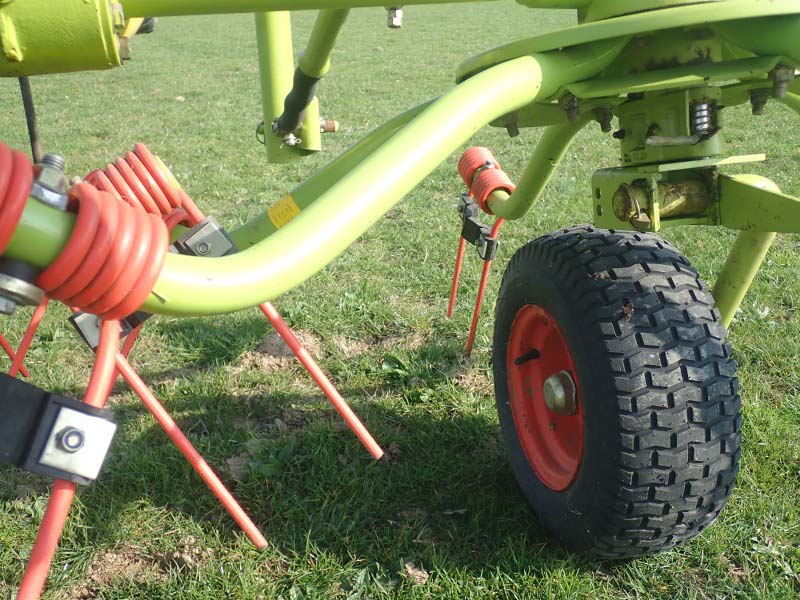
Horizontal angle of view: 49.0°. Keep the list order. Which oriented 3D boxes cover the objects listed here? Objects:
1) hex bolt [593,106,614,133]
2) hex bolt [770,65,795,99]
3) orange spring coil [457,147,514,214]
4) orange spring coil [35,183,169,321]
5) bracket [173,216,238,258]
[{"bbox_3d":[0.239,-0.212,1.030,0.023,0.030,0.023,-9,-6,0],"label":"hex bolt"},{"bbox_3d":[0.315,-0.180,0.725,0.022,0.029,0.022,-3,21,0],"label":"hex bolt"},{"bbox_3d":[0.145,-0.200,1.470,0.062,0.062,0.136,-7,37,-12],"label":"orange spring coil"},{"bbox_3d":[-0.155,-0.025,0.456,0.054,0.061,0.061,27,-3,-40],"label":"orange spring coil"},{"bbox_3d":[-0.161,-0.046,0.730,0.036,0.037,0.027,-39,15,-8],"label":"bracket"}]

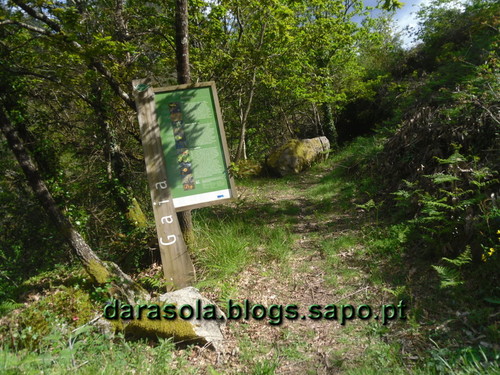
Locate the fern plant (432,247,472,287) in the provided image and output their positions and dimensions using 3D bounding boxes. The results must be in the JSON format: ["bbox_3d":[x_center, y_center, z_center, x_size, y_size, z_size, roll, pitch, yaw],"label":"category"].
[{"bbox_3d":[1.803,0.712,3.600,0.340,0.340,0.300,-1,7,17],"label":"fern plant"}]

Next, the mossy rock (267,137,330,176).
[{"bbox_3d":[1.346,-0.843,11.000,1.200,0.950,2.100,1,7,30],"label":"mossy rock"}]

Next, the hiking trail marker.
[{"bbox_3d":[-0.548,-0.050,3.773,0.820,1.940,0.120,-12,7,-23],"label":"hiking trail marker"}]

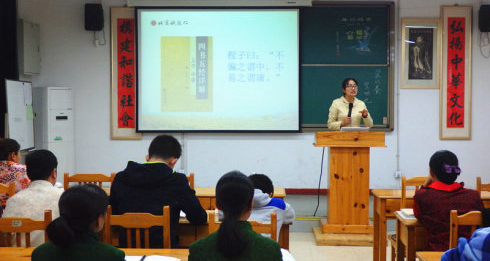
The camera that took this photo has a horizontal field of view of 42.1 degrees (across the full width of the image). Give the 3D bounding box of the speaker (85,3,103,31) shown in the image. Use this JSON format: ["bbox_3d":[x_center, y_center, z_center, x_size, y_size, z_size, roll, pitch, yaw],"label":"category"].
[{"bbox_3d":[-2.012,-1.511,8.500,0.230,0.370,0.220,0,4,2],"label":"speaker"}]

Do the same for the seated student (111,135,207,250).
[{"bbox_3d":[-0.560,0.685,4.030,0.580,1.330,0.720,0,4,5],"label":"seated student"}]

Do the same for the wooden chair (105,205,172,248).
[{"bbox_3d":[-0.596,0.888,3.799,0.375,0.970,0.420,0,4,2],"label":"wooden chair"}]

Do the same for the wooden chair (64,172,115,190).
[{"bbox_3d":[-1.151,0.804,4.939,0.375,0.970,0.420,0,4,2],"label":"wooden chair"}]

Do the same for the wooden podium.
[{"bbox_3d":[1.083,0.586,6.660,0.730,1.150,0.540,0,4,2],"label":"wooden podium"}]

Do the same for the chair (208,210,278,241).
[{"bbox_3d":[-0.002,0.900,3.629,0.375,0.970,0.420,0,4,2],"label":"chair"}]

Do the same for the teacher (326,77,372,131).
[{"bbox_3d":[1.190,0.187,7.250,0.500,1.570,0.380,0,4,-6],"label":"teacher"}]

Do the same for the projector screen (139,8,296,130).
[{"bbox_3d":[-0.344,-0.801,8.420,2.180,1.670,0.050,0,4,2],"label":"projector screen"}]

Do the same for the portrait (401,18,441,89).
[{"bbox_3d":[2.347,-1.023,8.480,0.520,0.950,0.035,0,4,2],"label":"portrait"}]

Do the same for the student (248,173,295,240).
[{"bbox_3d":[0.071,0.828,3.930,0.480,1.080,0.660,0,4,2],"label":"student"}]

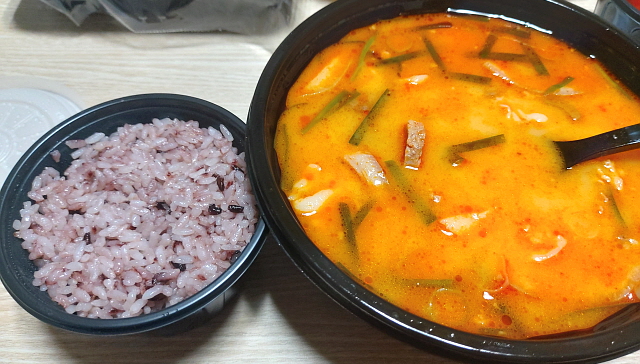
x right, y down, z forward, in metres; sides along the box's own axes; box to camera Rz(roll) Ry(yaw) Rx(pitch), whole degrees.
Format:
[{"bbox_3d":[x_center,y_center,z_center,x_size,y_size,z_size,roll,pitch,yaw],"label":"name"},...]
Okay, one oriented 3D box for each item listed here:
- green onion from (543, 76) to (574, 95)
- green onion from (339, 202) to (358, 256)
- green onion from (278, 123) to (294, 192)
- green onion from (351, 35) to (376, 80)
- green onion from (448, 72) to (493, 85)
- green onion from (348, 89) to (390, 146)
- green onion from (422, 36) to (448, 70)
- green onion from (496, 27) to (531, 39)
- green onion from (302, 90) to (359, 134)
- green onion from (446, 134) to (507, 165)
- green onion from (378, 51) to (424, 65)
[{"bbox_3d":[0.142,-0.056,0.275,0.024,0.004,0.004,-26,62,-16],"label":"green onion"},{"bbox_3d":[0.014,0.023,0.225,0.004,0.004,0.029,-8,59,-5],"label":"green onion"},{"bbox_3d":[-0.018,-0.014,0.247,0.005,0.005,0.045,-5,59,-3],"label":"green onion"},{"bbox_3d":[0.027,-0.076,0.286,0.004,0.005,0.042,20,61,11],"label":"green onion"},{"bbox_3d":[0.090,-0.061,0.277,0.025,0.004,0.005,9,59,5],"label":"green onion"},{"bbox_3d":[0.029,-0.036,0.261,0.005,0.004,0.045,26,62,14],"label":"green onion"},{"bbox_3d":[0.071,-0.080,0.288,0.004,0.004,0.030,-15,60,-9],"label":"green onion"},{"bbox_3d":[0.125,-0.096,0.298,0.021,0.004,0.005,12,59,7],"label":"green onion"},{"bbox_3d":[0.004,-0.039,0.263,0.005,0.005,0.040,38,65,20],"label":"green onion"},{"bbox_3d":[0.085,-0.018,0.251,0.033,0.004,0.009,-12,60,-8],"label":"green onion"},{"bbox_3d":[0.049,-0.076,0.286,0.029,0.004,0.004,-17,60,-10],"label":"green onion"}]

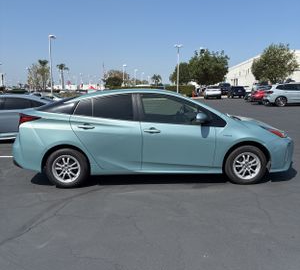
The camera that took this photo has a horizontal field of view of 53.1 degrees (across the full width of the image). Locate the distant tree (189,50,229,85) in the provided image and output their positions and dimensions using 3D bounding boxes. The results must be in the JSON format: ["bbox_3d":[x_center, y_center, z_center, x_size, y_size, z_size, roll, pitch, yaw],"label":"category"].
[{"bbox_3d":[9.900,-10.588,50.976,6.705,7.923,6.705,0,9,0],"label":"distant tree"}]

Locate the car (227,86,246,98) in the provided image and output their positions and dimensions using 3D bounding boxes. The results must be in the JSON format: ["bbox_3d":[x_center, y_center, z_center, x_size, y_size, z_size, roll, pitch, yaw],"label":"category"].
[{"bbox_3d":[12.451,-6.198,42.934,1.970,1.750,4.800,1,9,9],"label":"car"}]

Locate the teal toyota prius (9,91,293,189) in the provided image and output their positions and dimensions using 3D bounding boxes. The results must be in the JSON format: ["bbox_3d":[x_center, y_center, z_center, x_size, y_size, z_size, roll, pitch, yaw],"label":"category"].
[{"bbox_3d":[0.096,-0.071,5.272,4.570,1.480,1.800,-1,9,-2],"label":"teal toyota prius"}]

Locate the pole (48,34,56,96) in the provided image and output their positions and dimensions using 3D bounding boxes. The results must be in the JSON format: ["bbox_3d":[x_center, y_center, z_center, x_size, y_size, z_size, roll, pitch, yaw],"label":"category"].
[{"bbox_3d":[-11.824,-8.328,37.151,0.912,7.886,0.500,0,9,0],"label":"pole"}]

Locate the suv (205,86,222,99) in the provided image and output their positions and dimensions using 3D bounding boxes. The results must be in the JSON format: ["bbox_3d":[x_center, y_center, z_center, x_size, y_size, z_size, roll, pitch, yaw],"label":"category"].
[{"bbox_3d":[8.415,-5.751,40.428,1.920,1.670,4.700,1,9,8],"label":"suv"}]

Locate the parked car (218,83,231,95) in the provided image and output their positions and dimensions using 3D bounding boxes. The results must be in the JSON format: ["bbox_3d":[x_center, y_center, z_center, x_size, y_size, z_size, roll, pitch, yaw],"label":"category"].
[{"bbox_3d":[12.740,-7.806,50.954,1.980,1.920,5.200,2,9,12],"label":"parked car"}]

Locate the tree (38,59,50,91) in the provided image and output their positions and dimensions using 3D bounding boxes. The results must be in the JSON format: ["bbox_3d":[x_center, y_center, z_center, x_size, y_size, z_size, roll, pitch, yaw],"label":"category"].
[{"bbox_3d":[-31.546,-17.564,90.353,3.132,9.613,3.132,0,9,0],"label":"tree"}]

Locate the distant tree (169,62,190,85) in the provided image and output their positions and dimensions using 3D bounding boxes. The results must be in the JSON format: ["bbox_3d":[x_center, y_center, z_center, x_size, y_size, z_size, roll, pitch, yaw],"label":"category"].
[{"bbox_3d":[5.749,-10.672,57.036,4.424,6.217,4.424,0,9,0],"label":"distant tree"}]

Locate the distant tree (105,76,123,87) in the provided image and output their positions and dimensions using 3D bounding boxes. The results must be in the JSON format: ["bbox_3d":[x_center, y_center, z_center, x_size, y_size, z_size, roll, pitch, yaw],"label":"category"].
[{"bbox_3d":[-9.775,-13.627,80.860,4.689,4.691,4.689,0,9,0],"label":"distant tree"}]

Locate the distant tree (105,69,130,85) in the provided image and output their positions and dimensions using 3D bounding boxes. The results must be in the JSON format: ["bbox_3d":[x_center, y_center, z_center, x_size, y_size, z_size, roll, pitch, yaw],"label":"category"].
[{"bbox_3d":[-9.888,-16.106,90.592,7.347,6.551,7.347,0,9,0],"label":"distant tree"}]

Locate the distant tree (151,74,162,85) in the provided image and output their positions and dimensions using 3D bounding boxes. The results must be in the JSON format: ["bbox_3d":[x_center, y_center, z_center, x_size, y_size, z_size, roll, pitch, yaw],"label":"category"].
[{"bbox_3d":[2.555,-20.589,118.236,4.310,6.711,4.310,0,9,0],"label":"distant tree"}]

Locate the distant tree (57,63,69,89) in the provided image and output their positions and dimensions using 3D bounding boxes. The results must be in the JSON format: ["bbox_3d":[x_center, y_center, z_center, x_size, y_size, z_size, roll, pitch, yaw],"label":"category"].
[{"bbox_3d":[-26.137,-17.053,90.436,3.586,8.552,3.586,0,9,0],"label":"distant tree"}]

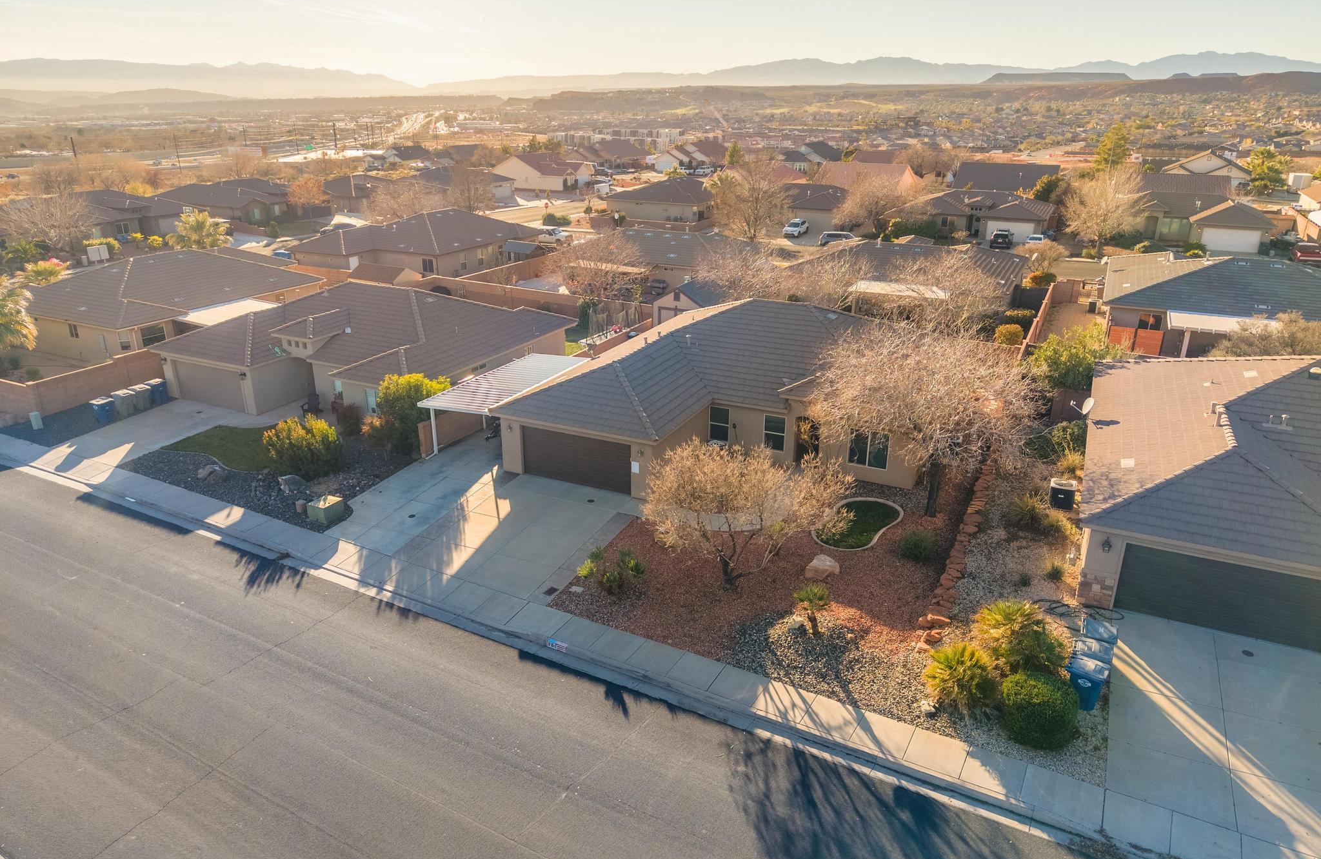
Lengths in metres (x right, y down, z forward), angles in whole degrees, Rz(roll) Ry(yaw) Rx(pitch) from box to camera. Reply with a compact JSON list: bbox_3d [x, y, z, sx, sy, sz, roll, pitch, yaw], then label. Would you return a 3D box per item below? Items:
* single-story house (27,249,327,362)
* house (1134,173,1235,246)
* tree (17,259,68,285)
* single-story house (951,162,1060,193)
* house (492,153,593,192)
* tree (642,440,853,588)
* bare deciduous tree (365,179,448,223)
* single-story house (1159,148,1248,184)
[{"bbox_3d":[-36.297,-10.928,68.613,17.200,5.450,21.900,9,22,23],"label":"single-story house"},{"bbox_3d":[54.410,-22.602,97.196,16.800,4.550,16.400,10,22,24],"label":"house"},{"bbox_3d":[-47.350,-10.847,70.651,4.500,4.600,4.500,0,20,0],"label":"tree"},{"bbox_3d":[53.057,-37.397,139.957,13.999,5.772,15.309,10,22,23],"label":"single-story house"},{"bbox_3d":[-22.122,-49.225,174.054,16.079,5.700,11.629,10,22,23],"label":"house"},{"bbox_3d":[2.712,2.899,28.611,6.550,4.612,6.550,0,21,0],"label":"tree"},{"bbox_3d":[-31.130,-27.491,111.561,8.800,6.000,8.800,0,20,0],"label":"bare deciduous tree"},{"bbox_3d":[86.642,-41.739,146.147,12.400,6.000,14.500,10,22,24],"label":"single-story house"}]

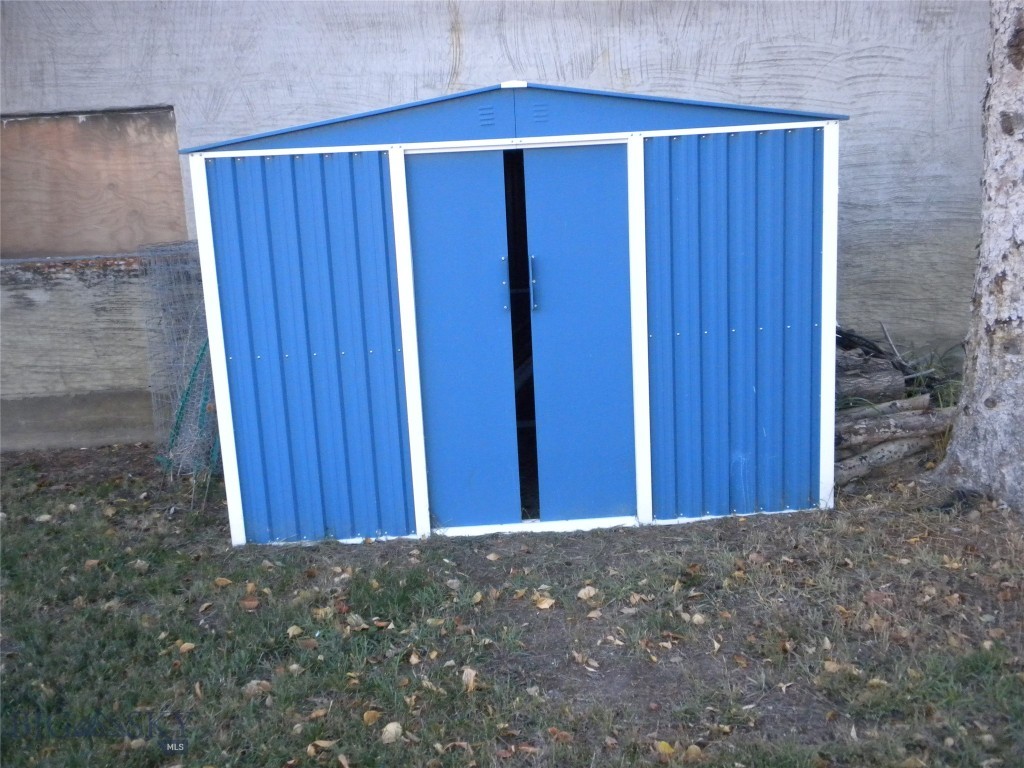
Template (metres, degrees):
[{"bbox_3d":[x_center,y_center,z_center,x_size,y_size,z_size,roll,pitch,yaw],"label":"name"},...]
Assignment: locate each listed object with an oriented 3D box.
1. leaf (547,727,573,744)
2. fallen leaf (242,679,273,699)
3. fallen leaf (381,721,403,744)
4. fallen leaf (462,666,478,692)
[{"bbox_3d":[0.129,0.958,2.983,0.067,0.021,0.050,-3,12,0],"label":"leaf"},{"bbox_3d":[-0.773,0.925,3.328,0.074,0.028,0.065,-3,12,0],"label":"fallen leaf"},{"bbox_3d":[-0.333,0.965,3.031,0.052,0.033,0.065,-3,12,0],"label":"fallen leaf"},{"bbox_3d":[-0.125,0.892,3.304,0.044,0.039,0.085,-3,12,0],"label":"fallen leaf"}]

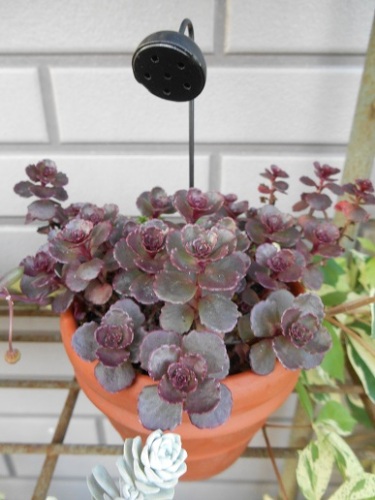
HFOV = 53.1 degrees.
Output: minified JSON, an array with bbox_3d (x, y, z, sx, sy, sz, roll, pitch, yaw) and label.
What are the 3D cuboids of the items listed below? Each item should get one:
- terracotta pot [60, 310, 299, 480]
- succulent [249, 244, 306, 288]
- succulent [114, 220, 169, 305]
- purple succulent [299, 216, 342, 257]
[{"bbox_3d":[0.001,0.082,0.265,0.156,0.119,0.156,0,27,0],"label":"terracotta pot"},{"bbox_3d":[0.056,0.009,0.230,0.035,0.023,0.033,0,27,0],"label":"succulent"},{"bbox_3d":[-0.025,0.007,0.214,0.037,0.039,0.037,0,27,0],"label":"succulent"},{"bbox_3d":[0.087,-0.008,0.246,0.029,0.023,0.028,0,27,0],"label":"purple succulent"}]

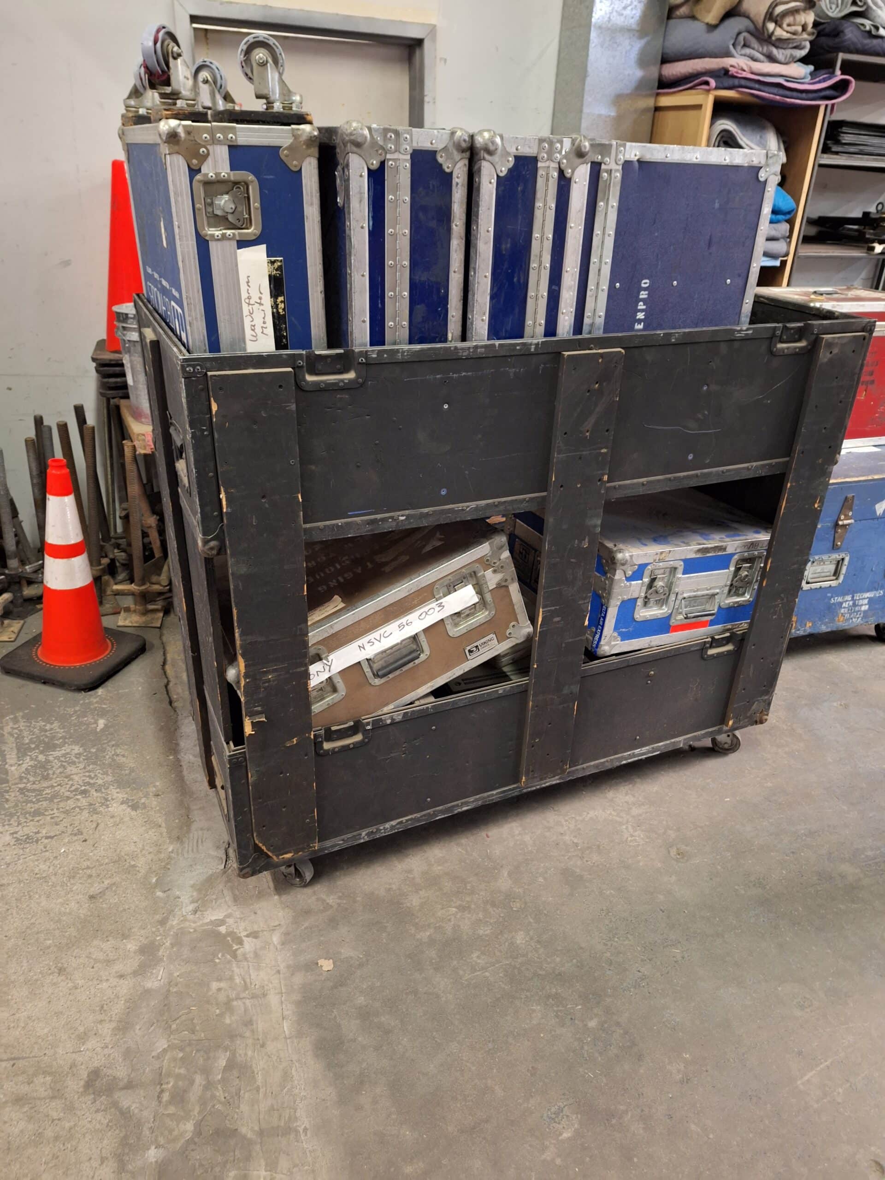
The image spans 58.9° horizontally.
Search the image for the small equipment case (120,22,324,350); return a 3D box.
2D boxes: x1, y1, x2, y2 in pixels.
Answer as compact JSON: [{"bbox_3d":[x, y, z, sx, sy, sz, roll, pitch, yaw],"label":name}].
[{"bbox_3d":[-0.420,-0.584,1.502,0.230,0.760,0.600,-10,30,-22],"label":"small equipment case"}]

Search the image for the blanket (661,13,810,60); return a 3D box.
[{"bbox_3d":[1.264,-2.394,3.451,0.440,0.170,0.500,-10,30,-22],"label":"blanket"}]

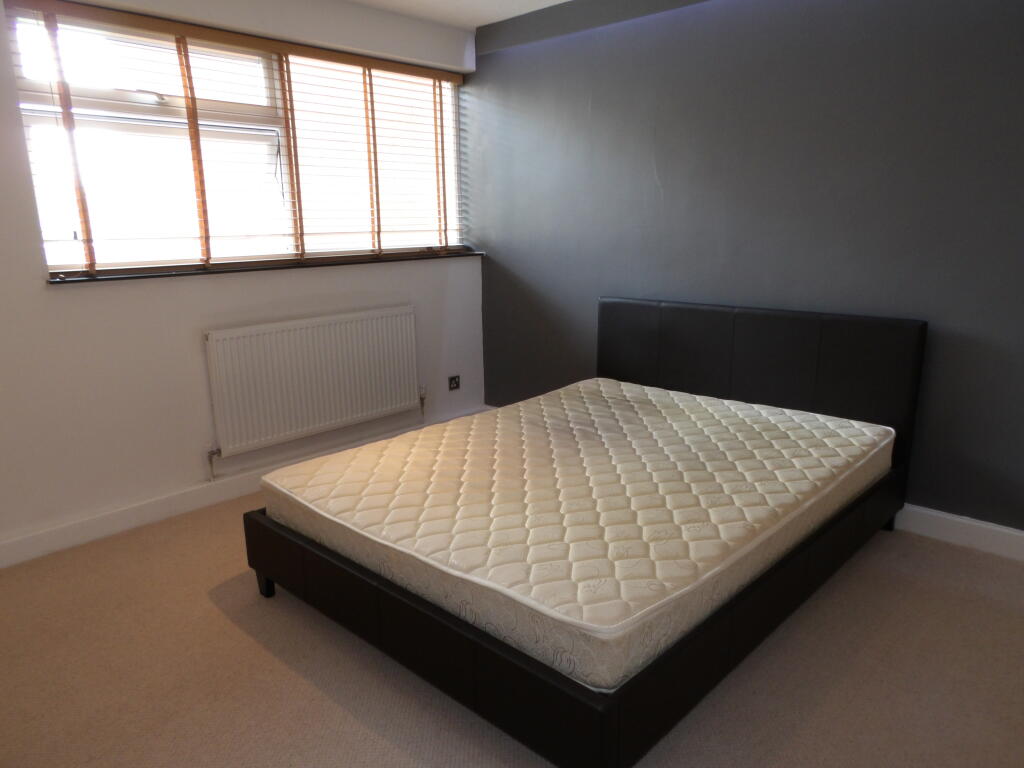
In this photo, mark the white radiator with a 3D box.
[{"bbox_3d":[-0.978,-0.052,3.693,0.070,0.599,1.193,11,17,41],"label":"white radiator"}]

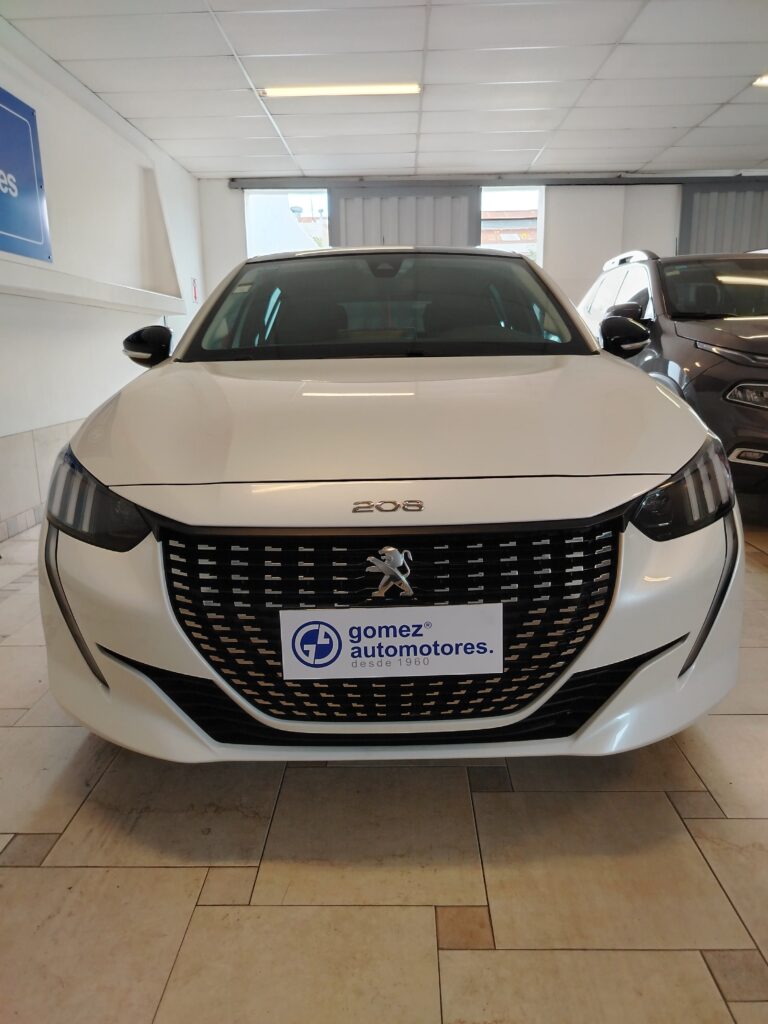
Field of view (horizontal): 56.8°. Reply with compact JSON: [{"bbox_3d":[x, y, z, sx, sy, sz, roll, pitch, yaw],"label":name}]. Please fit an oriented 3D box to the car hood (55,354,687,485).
[{"bbox_3d":[0.020,-0.265,1.848,1.470,0.280,1.080,-1,13,0],"label":"car hood"}]

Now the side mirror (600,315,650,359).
[{"bbox_3d":[0.902,-0.652,2.648,0.195,0.160,0.160,-1,13,0],"label":"side mirror"}]

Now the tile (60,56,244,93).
[{"bbox_3d":[-1.528,-3.012,4.884,1.161,0.020,0.598,0,13,2],"label":"tile"}]

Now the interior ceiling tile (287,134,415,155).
[{"bbox_3d":[-0.290,-3.418,6.606,1.214,0.030,0.607,-1,13,2],"label":"interior ceiling tile"}]

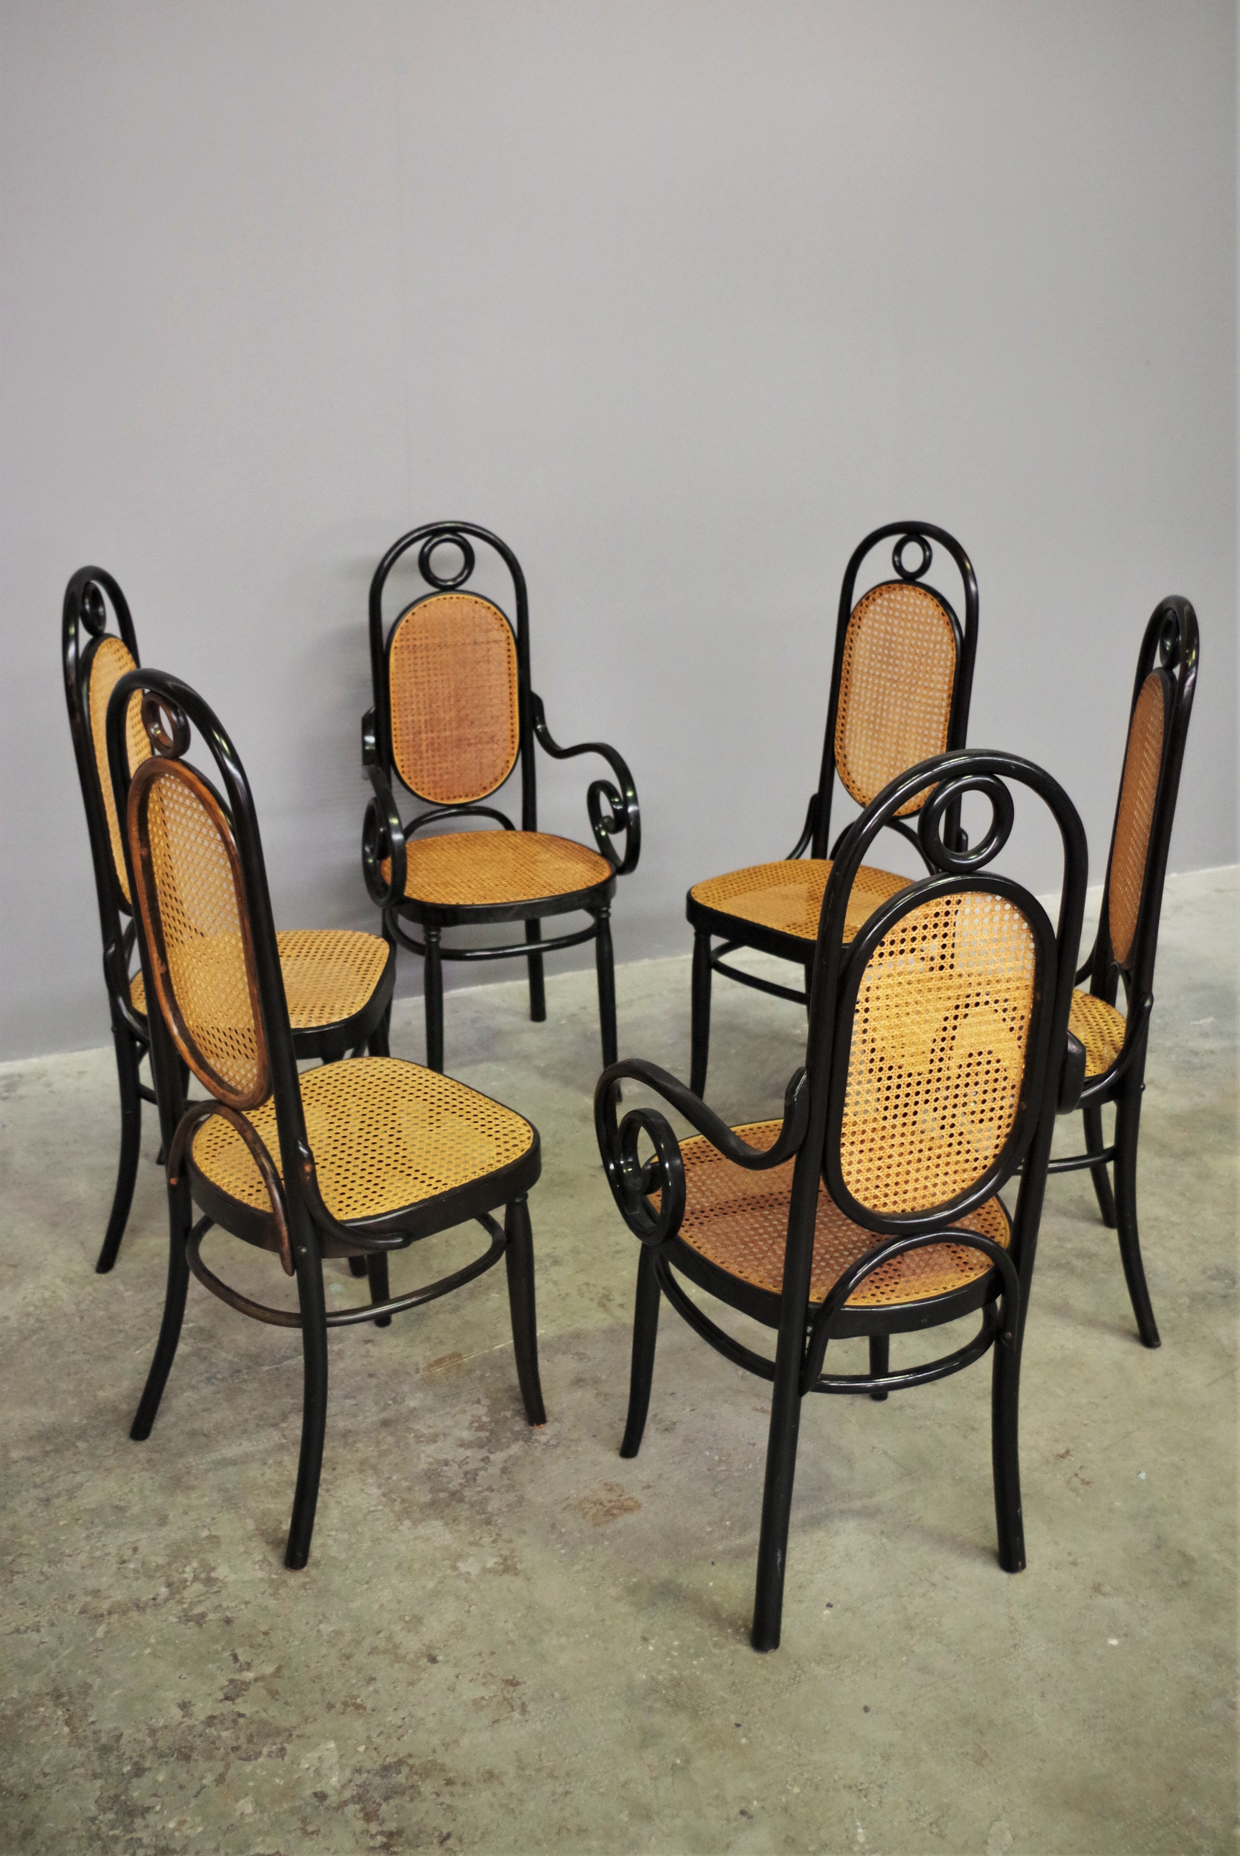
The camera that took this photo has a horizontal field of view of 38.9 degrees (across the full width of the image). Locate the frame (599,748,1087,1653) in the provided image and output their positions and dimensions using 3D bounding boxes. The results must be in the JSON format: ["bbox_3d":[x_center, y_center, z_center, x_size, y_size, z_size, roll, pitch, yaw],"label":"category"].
[{"bbox_3d":[0.277,0.269,2.213,0.575,1.125,0.507,-8,22,-20],"label":"frame"}]

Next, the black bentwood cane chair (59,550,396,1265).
[{"bbox_3d":[-0.641,-0.025,2.978,0.505,1.150,0.475,0,20,1],"label":"black bentwood cane chair"}]

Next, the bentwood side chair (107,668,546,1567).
[{"bbox_3d":[-0.392,0.190,2.392,0.505,1.150,0.475,-19,27,-41],"label":"bentwood side chair"}]

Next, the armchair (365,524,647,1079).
[{"bbox_3d":[-0.269,-0.224,3.558,0.575,1.125,0.507,-8,21,-20],"label":"armchair"}]

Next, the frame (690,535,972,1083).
[{"bbox_3d":[0.422,-0.185,3.414,0.475,1.150,0.505,19,27,41],"label":"frame"}]

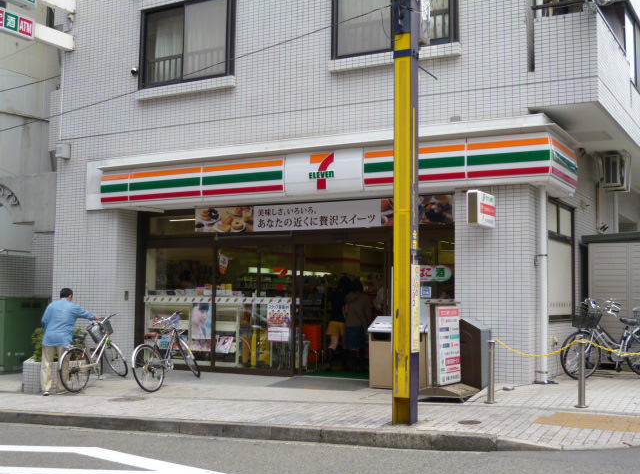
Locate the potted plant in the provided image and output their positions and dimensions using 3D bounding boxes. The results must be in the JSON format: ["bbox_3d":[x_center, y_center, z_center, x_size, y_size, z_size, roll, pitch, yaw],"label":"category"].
[{"bbox_3d":[-4.018,1.893,12.516,0.800,1.000,0.650,-2,-5,29],"label":"potted plant"}]

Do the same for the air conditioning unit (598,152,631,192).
[{"bbox_3d":[5.267,-1.117,14.427,0.290,0.560,0.780,-2,-5,29],"label":"air conditioning unit"}]

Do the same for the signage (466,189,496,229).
[{"bbox_3d":[2.042,-0.324,10.232,0.130,0.431,0.720,-2,-5,29],"label":"signage"}]

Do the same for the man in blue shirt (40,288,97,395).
[{"bbox_3d":[-3.738,1.539,12.125,0.680,1.600,0.500,-2,-5,25],"label":"man in blue shirt"}]

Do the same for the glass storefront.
[{"bbox_3d":[-0.620,0.777,12.272,5.566,2.643,0.250,-2,-5,29],"label":"glass storefront"}]

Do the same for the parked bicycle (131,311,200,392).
[{"bbox_3d":[-2.166,1.647,12.025,0.560,1.080,1.680,-2,-5,28],"label":"parked bicycle"}]

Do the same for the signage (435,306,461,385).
[{"bbox_3d":[1.536,1.313,9.884,0.090,0.913,0.670,-2,-5,34],"label":"signage"}]

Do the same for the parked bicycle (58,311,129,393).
[{"bbox_3d":[-3.464,1.757,12.661,0.560,1.080,1.680,-1,-5,22],"label":"parked bicycle"}]

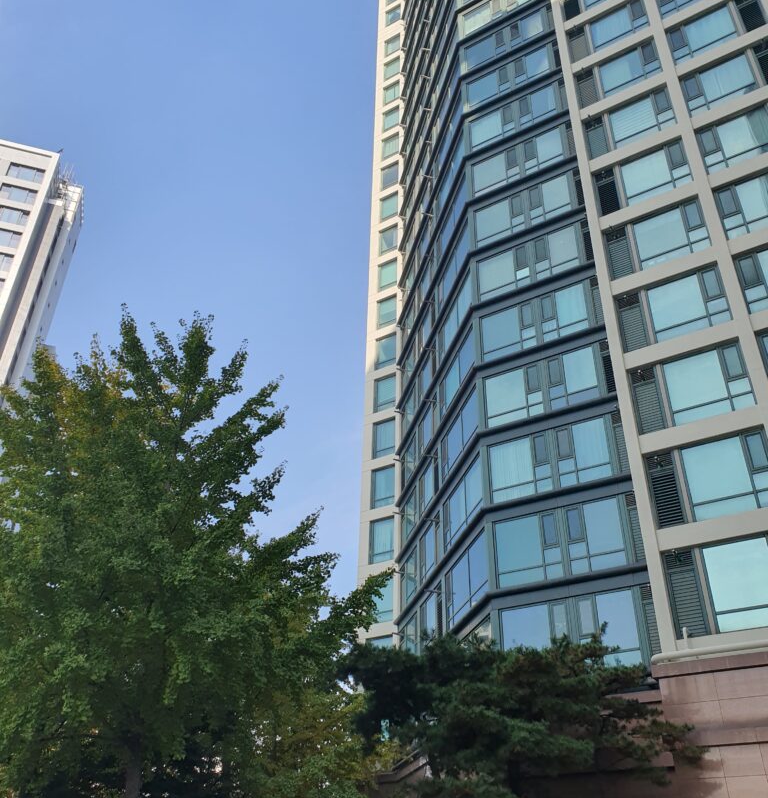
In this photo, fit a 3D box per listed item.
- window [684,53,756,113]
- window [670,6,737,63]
[{"bbox_3d":[12.273,-11.606,28.277,2.280,2.120,0.200,-18,-37,27],"label":"window"},{"bbox_3d":[12.499,-14.145,30.121,2.287,2.165,0.200,-18,-37,27],"label":"window"}]

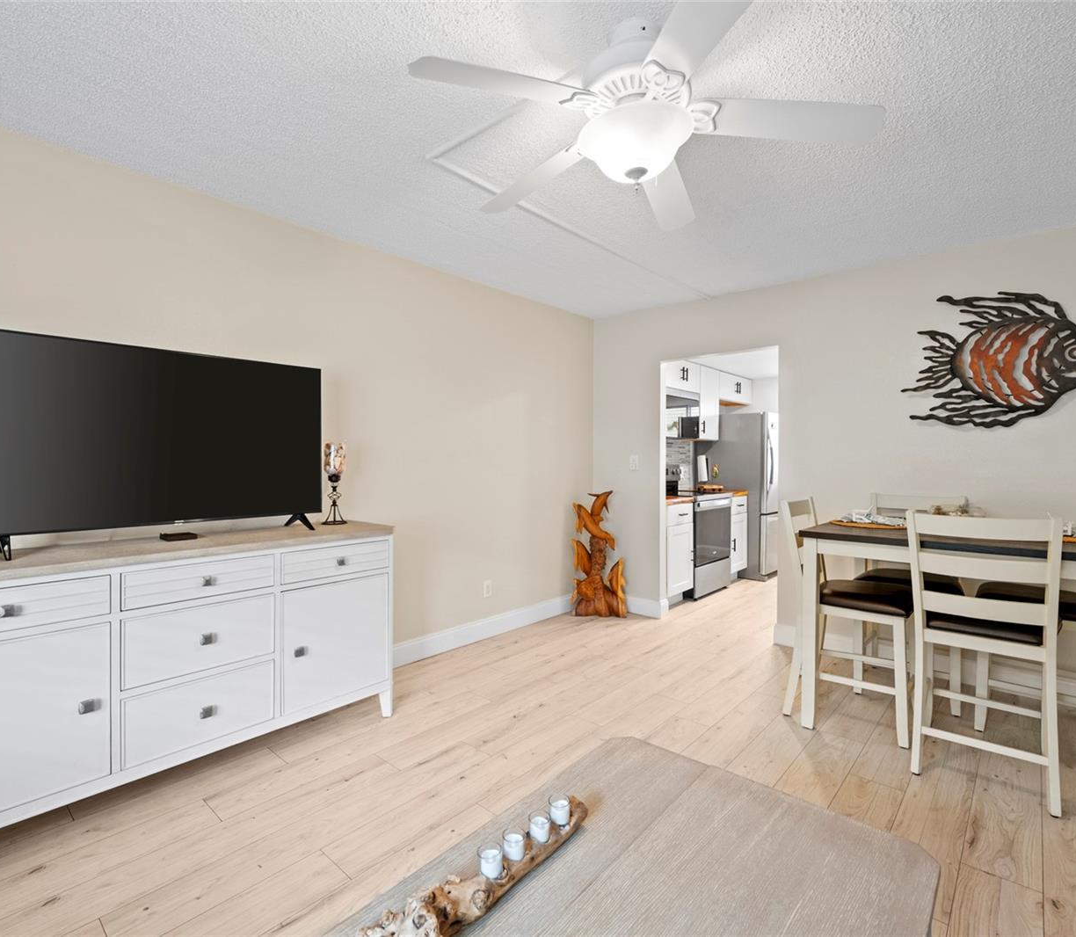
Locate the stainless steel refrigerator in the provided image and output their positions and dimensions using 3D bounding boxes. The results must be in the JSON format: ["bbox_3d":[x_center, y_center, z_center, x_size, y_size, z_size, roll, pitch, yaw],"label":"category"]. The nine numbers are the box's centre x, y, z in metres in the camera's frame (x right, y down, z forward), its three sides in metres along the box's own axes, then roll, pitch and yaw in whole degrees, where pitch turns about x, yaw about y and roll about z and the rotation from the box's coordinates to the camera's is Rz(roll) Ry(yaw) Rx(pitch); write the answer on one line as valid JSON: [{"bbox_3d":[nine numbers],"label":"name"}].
[{"bbox_3d":[2.346,0.279,6.129,0.820,1.735,0.800,1,1,42],"label":"stainless steel refrigerator"}]

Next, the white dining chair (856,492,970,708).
[{"bbox_3d":[2.007,0.672,2.928,0.455,1.030,0.510,1,1,42],"label":"white dining chair"}]

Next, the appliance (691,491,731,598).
[{"bbox_3d":[1.374,0.664,5.147,0.650,0.990,0.770,1,1,42],"label":"appliance"}]

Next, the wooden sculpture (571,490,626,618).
[{"bbox_3d":[0.495,0.673,4.438,0.430,0.990,0.270,0,1,-3],"label":"wooden sculpture"}]

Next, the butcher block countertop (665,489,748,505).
[{"bbox_3d":[1.371,0.265,5.272,0.635,0.042,1.840,1,1,42],"label":"butcher block countertop"}]

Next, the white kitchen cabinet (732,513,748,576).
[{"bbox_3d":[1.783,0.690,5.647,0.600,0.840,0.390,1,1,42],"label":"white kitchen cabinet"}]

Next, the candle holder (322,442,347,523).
[{"bbox_3d":[-1.059,0.081,2.864,0.122,0.430,0.122,1,1,42],"label":"candle holder"}]

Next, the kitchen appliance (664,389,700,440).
[{"bbox_3d":[1.228,-0.510,5.242,0.380,0.435,0.765,1,1,42],"label":"kitchen appliance"}]

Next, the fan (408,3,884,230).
[{"bbox_3d":[0.273,-1.014,1.569,1.250,0.420,1.250,1,1,42],"label":"fan"}]

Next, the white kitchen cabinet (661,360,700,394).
[{"bbox_3d":[1.282,-0.905,5.405,0.320,0.300,0.750,1,1,42],"label":"white kitchen cabinet"}]

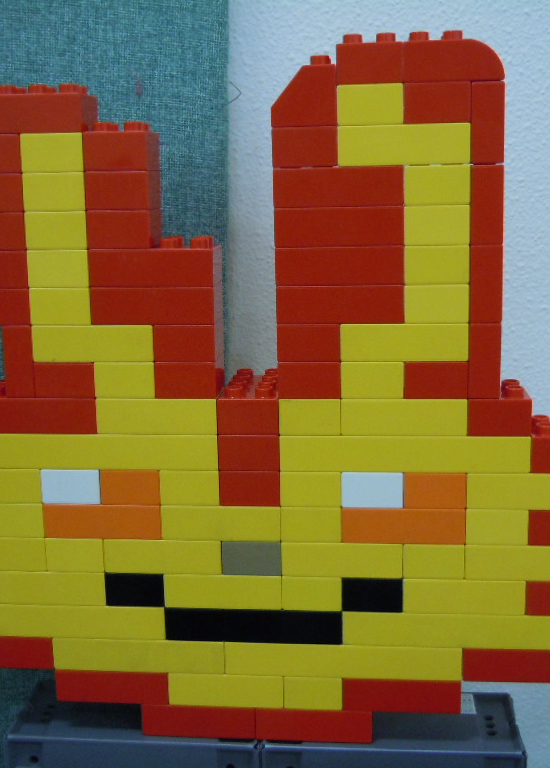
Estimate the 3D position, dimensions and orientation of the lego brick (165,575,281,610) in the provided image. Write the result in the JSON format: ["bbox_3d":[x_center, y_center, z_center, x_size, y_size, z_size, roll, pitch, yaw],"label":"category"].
[{"bbox_3d":[-0.026,0.107,0.554,0.064,0.021,0.032,0,11,6],"label":"lego brick"}]

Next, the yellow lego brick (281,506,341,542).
[{"bbox_3d":[0.021,0.069,0.543,0.032,0.023,0.032,0,11,6],"label":"yellow lego brick"}]

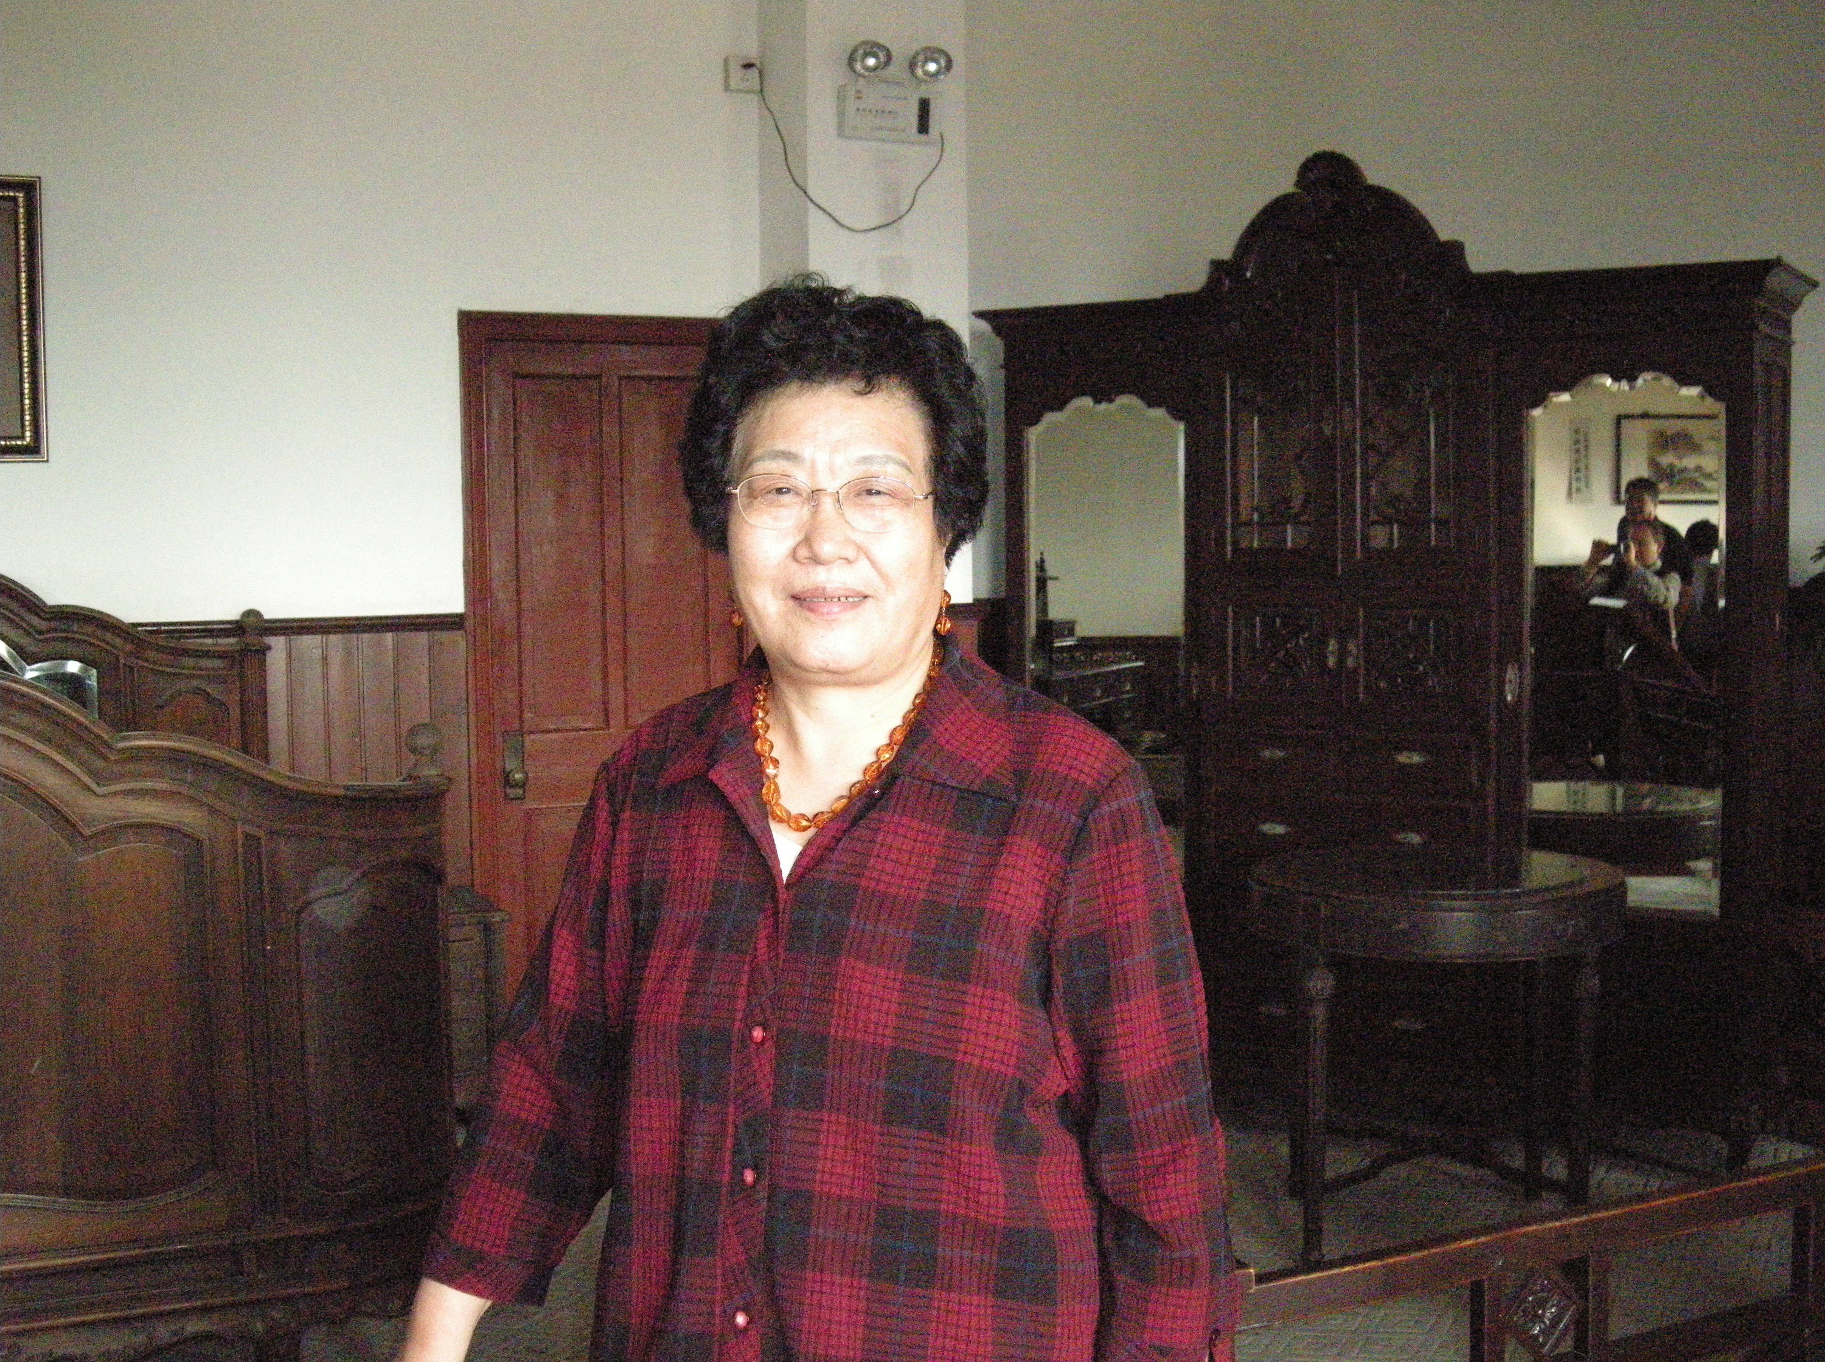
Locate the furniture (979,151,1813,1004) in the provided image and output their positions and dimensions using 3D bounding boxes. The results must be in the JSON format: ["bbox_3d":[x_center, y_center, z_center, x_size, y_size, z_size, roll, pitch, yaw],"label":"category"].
[{"bbox_3d":[1.152,-0.083,4.839,1.952,2.360,0.580,2,5,31],"label":"furniture"}]

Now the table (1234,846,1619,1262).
[{"bbox_3d":[1.066,0.766,3.989,0.785,0.765,0.610,-1,4,4],"label":"table"}]

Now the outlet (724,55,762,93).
[{"bbox_3d":[-0.436,-1.565,5.037,0.088,0.088,0.038,-2,4,-23],"label":"outlet"}]

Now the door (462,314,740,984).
[{"bbox_3d":[-0.754,0.086,5.034,0.776,2.047,0.100,-2,4,-23],"label":"door"}]

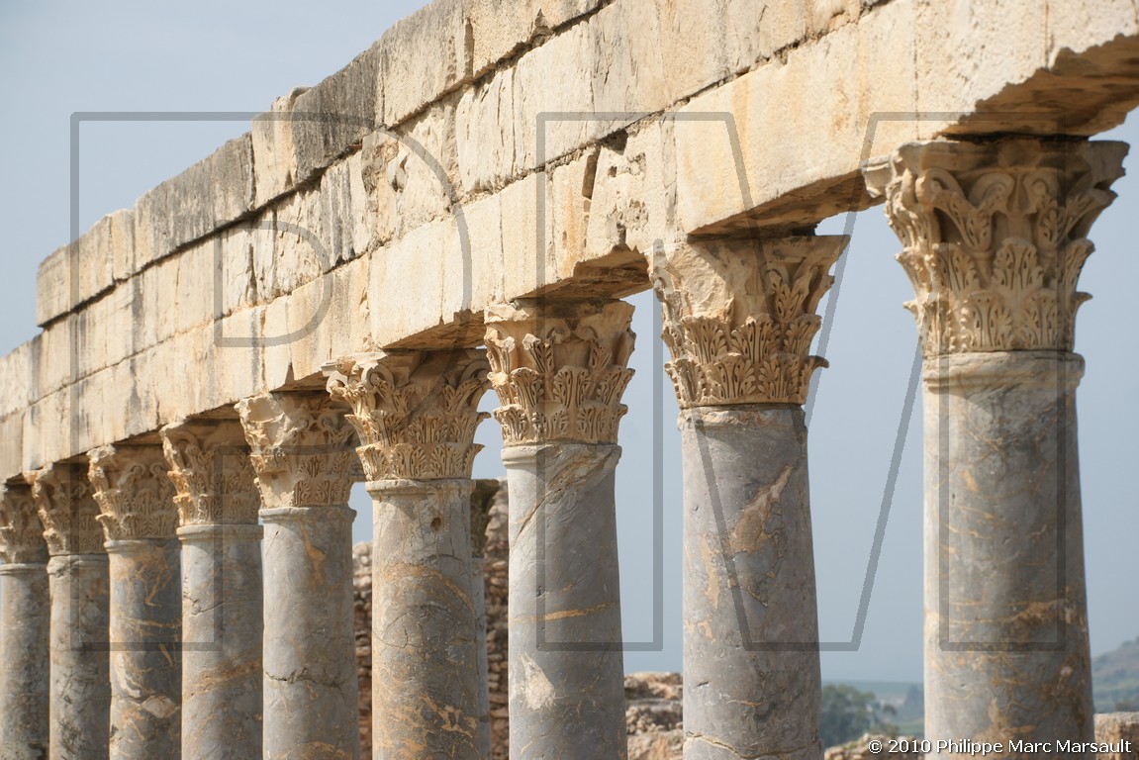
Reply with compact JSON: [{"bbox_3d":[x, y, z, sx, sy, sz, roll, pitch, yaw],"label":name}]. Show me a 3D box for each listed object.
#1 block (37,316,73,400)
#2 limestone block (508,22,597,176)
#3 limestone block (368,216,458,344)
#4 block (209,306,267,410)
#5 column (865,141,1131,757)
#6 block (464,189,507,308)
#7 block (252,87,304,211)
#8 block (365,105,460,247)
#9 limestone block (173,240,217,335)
[{"bbox_3d":[-3.087,-0.154,36.506,0.430,0.464,1.991,-1,-3,-12],"label":"block"},{"bbox_3d":[0.139,-1.050,21.446,0.430,0.464,1.605,-1,-3,-12],"label":"limestone block"},{"bbox_3d":[-0.456,-0.428,24.249,0.430,0.445,2.096,-1,-3,-12],"label":"limestone block"},{"bbox_3d":[-1.482,-0.143,29.041,0.430,0.445,1.985,-1,-3,-12],"label":"block"},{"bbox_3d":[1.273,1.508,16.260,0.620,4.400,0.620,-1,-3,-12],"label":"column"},{"bbox_3d":[-0.130,-0.519,22.728,0.430,0.445,0.851,-1,-3,-12],"label":"block"},{"bbox_3d":[-1.206,-1.118,27.702,0.430,0.416,1.629,-1,-3,-12],"label":"block"},{"bbox_3d":[-0.463,-0.883,24.257,0.430,0.464,2.169,-1,-3,-12],"label":"block"},{"bbox_3d":[-1.797,-0.512,30.485,0.430,0.464,1.607,-1,-3,-12],"label":"limestone block"}]

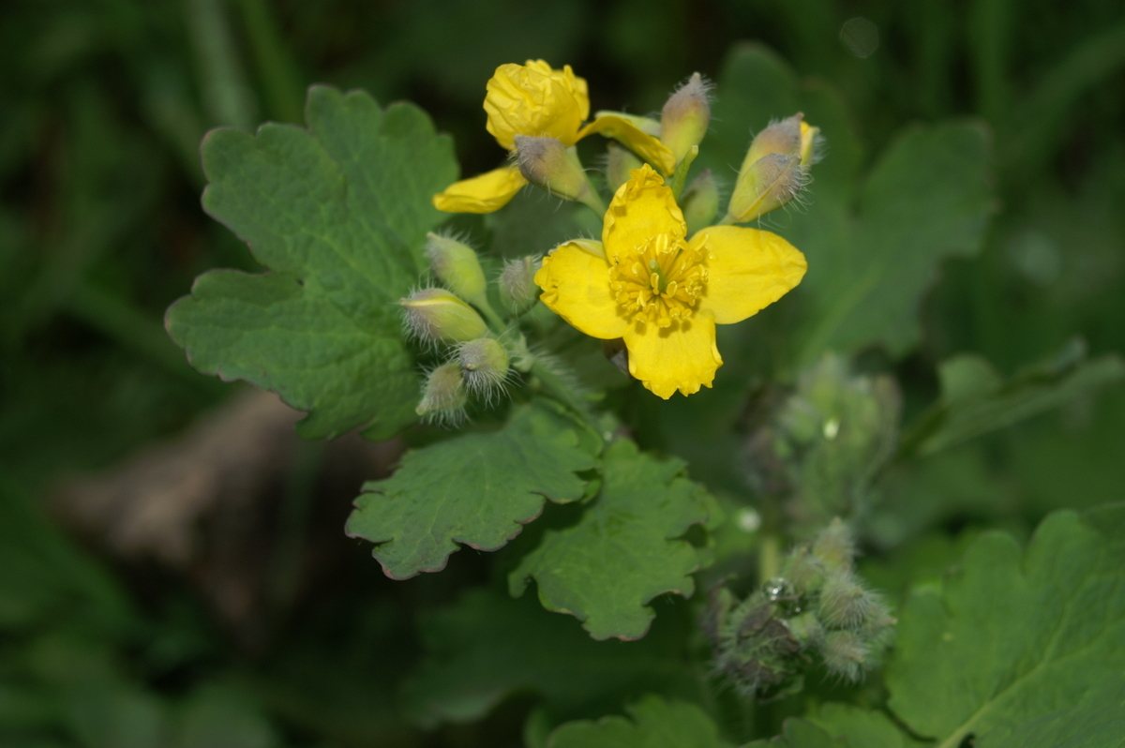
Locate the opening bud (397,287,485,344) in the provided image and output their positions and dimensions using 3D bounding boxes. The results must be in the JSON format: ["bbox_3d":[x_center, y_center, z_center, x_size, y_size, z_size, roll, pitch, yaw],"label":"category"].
[{"bbox_3d":[-0.010,-0.005,0.329,0.008,0.005,0.005,20,0,-12],"label":"opening bud"}]

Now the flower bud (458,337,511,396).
[{"bbox_3d":[-0.007,-0.001,0.322,0.004,0.004,0.006,0,12,28],"label":"flower bud"}]

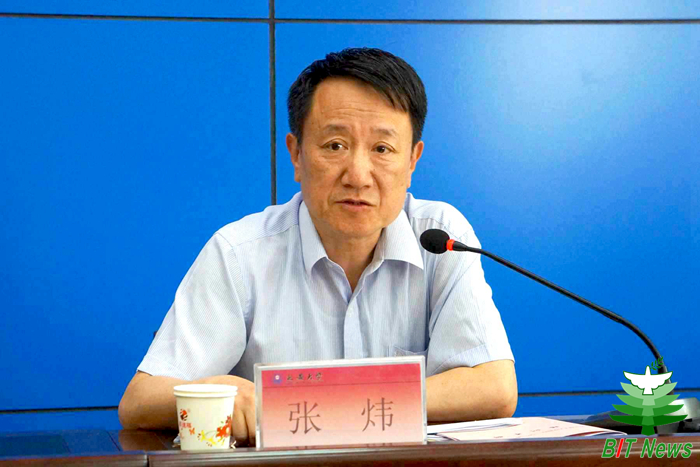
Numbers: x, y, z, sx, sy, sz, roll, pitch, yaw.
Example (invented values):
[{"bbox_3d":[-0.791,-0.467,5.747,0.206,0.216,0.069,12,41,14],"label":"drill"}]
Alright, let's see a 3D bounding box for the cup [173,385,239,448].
[{"bbox_3d":[-0.167,0.220,1.790,0.074,0.078,0.074,-1,1,-6],"label":"cup"}]

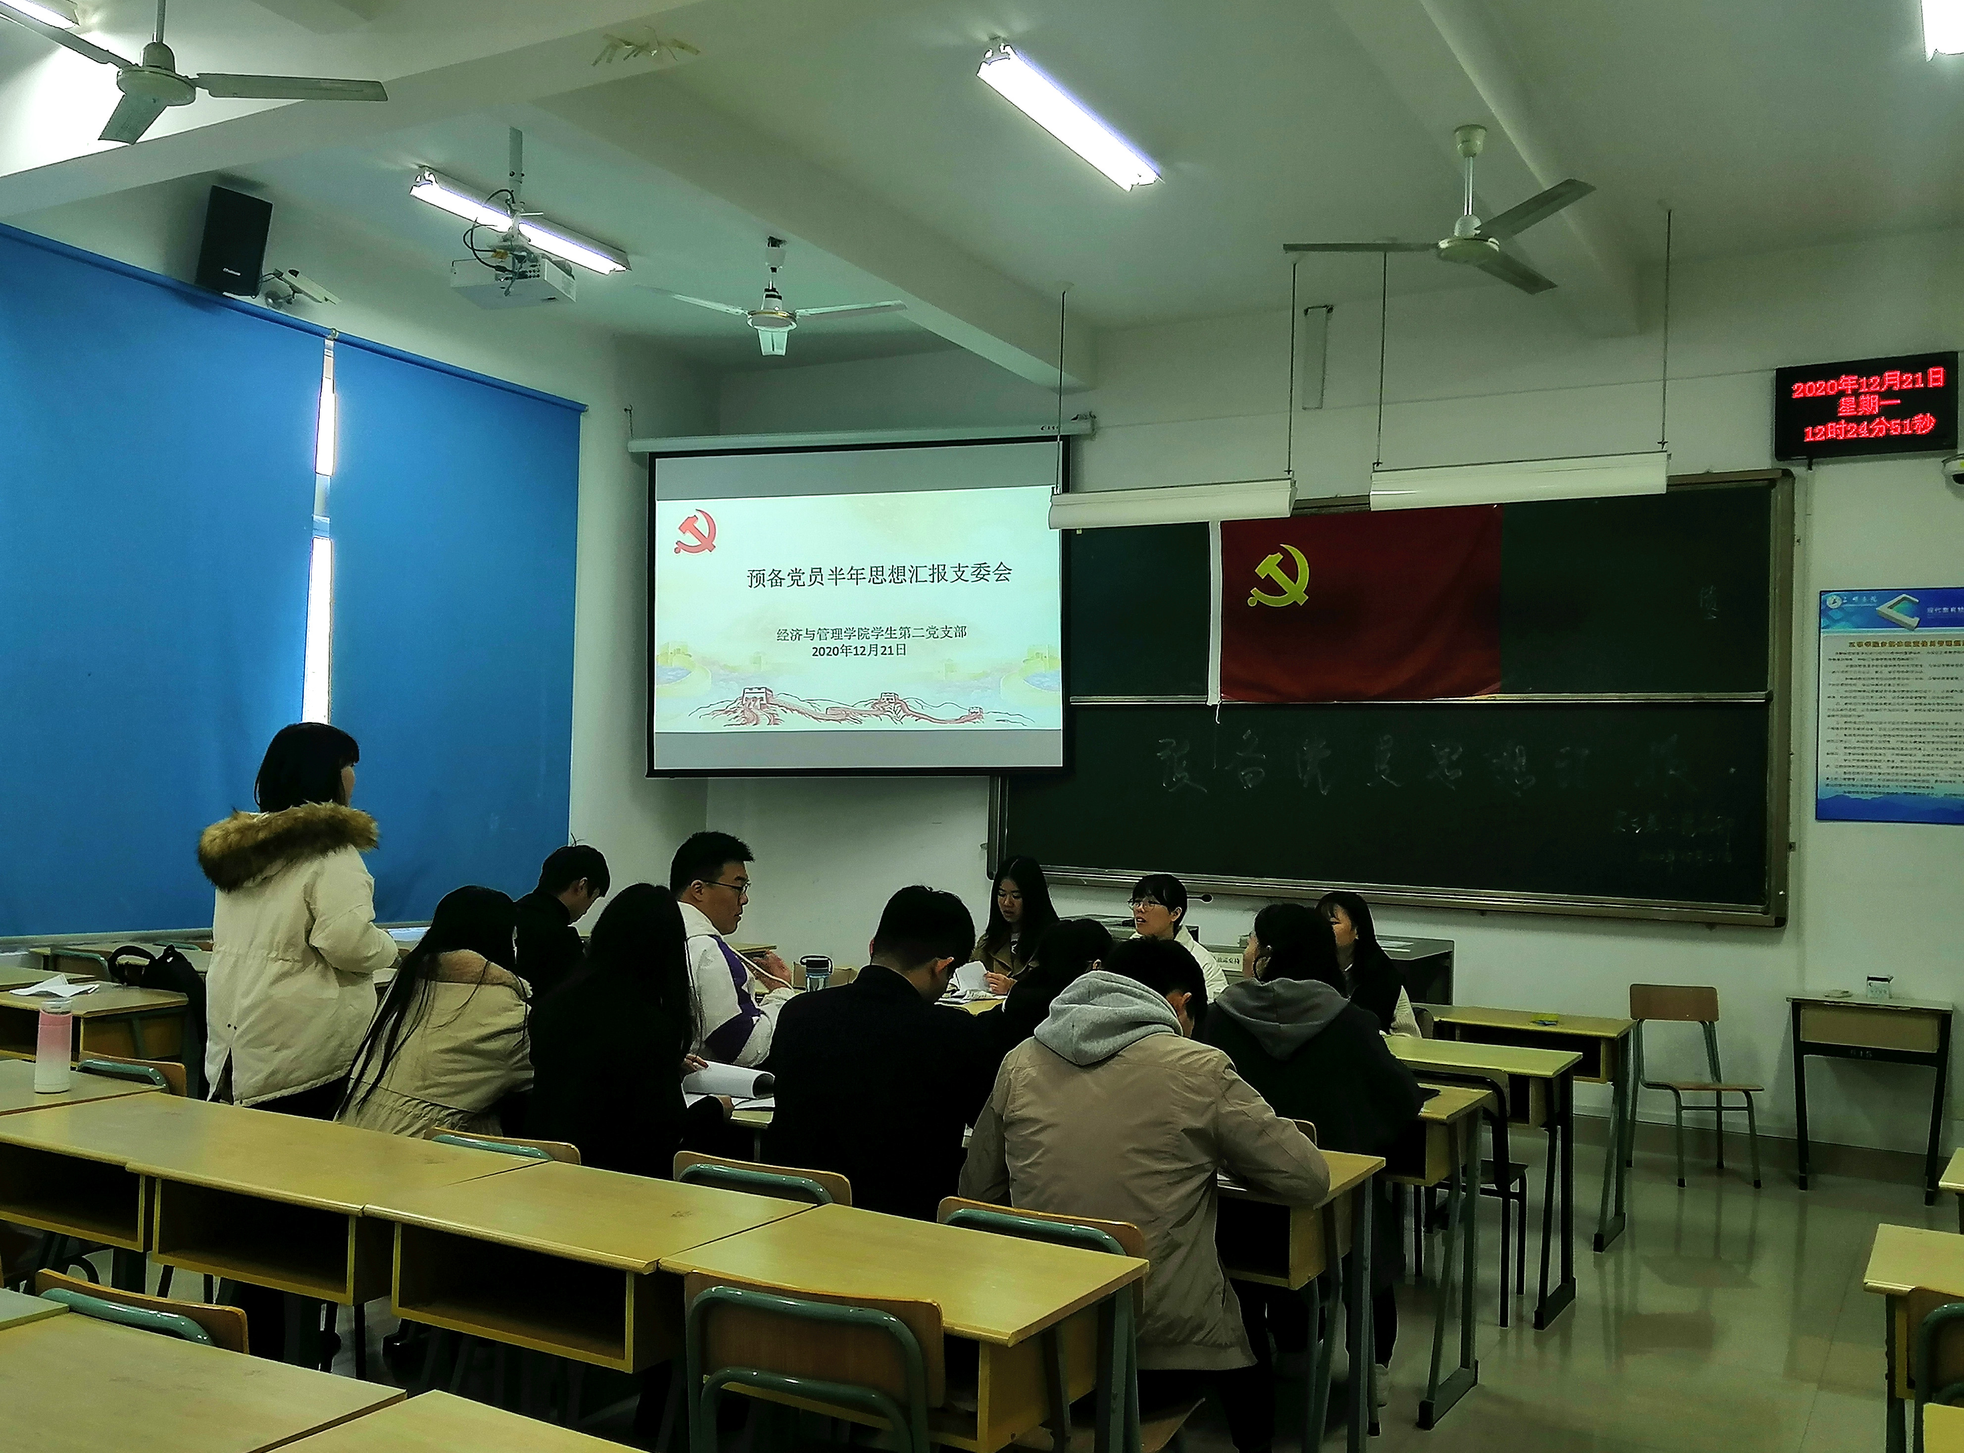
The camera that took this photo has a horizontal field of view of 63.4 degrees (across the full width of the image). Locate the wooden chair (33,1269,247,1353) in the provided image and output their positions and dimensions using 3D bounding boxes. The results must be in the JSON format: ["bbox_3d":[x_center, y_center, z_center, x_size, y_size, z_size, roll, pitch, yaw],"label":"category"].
[{"bbox_3d":[-1.120,1.207,2.412,0.395,0.790,0.460,0,-3,24],"label":"wooden chair"}]

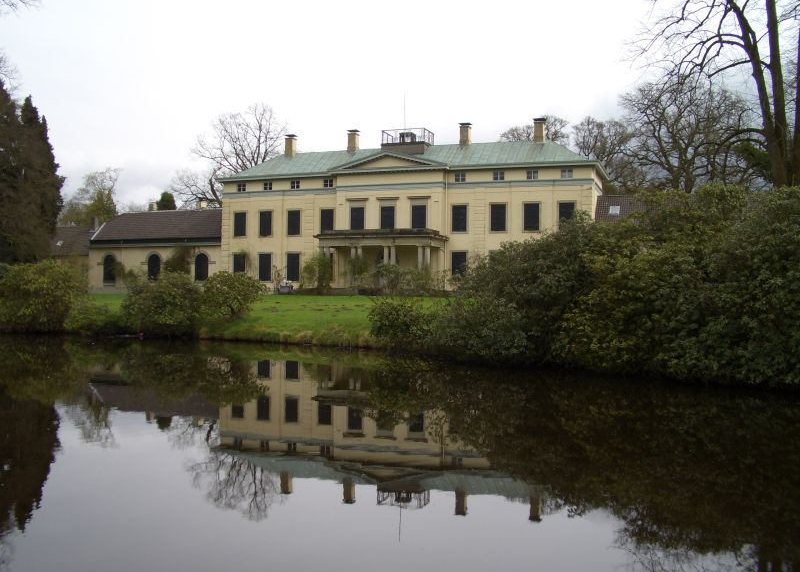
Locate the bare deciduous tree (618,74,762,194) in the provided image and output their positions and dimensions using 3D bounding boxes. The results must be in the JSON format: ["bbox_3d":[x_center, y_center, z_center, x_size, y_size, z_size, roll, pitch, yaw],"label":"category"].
[{"bbox_3d":[31.603,-10.933,88.000,15.500,24.500,15.000,0,-1,21],"label":"bare deciduous tree"}]

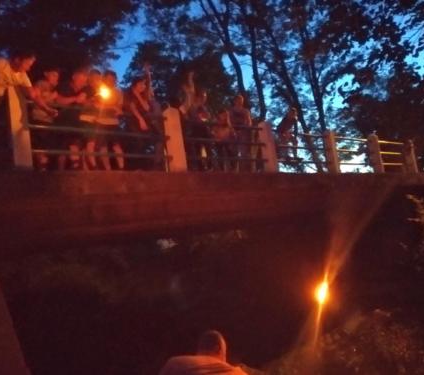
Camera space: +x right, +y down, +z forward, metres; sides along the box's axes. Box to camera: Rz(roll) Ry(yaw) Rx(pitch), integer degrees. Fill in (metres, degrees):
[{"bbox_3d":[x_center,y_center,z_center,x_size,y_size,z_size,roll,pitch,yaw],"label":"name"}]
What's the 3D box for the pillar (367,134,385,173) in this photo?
[{"bbox_3d":[4.505,-0.897,10.289,0.200,1.040,0.200,-3,-7,-41],"label":"pillar"}]

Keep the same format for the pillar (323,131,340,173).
[{"bbox_3d":[2.818,-0.812,8.837,0.200,1.010,0.200,-3,-7,-41],"label":"pillar"}]

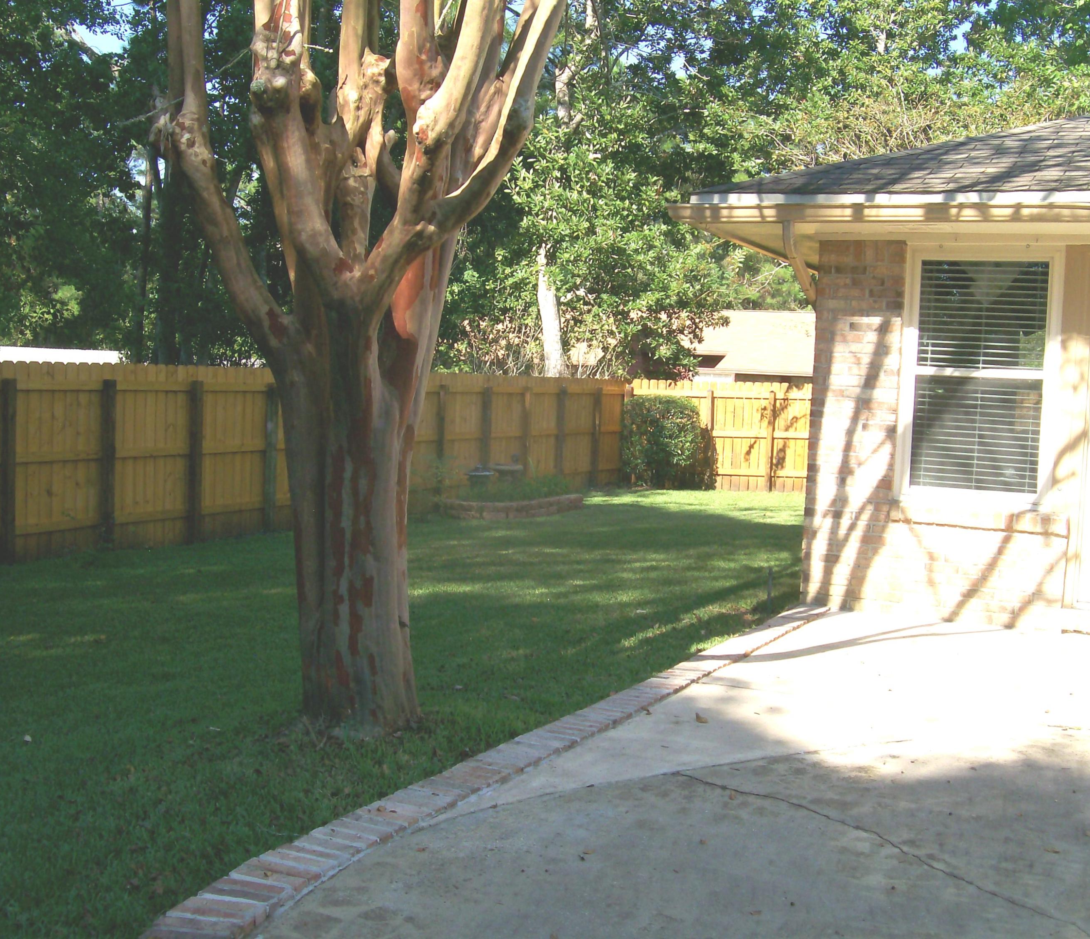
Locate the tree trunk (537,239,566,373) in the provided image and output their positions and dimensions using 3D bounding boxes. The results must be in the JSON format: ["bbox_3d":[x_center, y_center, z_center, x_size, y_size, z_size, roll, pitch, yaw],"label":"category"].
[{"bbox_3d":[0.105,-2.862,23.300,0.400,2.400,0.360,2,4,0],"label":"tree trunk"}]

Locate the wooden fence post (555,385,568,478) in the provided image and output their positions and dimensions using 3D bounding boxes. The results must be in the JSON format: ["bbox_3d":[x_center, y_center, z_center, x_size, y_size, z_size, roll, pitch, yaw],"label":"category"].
[{"bbox_3d":[0.284,-0.454,20.625,0.095,1.677,0.095,4,4,29],"label":"wooden fence post"}]

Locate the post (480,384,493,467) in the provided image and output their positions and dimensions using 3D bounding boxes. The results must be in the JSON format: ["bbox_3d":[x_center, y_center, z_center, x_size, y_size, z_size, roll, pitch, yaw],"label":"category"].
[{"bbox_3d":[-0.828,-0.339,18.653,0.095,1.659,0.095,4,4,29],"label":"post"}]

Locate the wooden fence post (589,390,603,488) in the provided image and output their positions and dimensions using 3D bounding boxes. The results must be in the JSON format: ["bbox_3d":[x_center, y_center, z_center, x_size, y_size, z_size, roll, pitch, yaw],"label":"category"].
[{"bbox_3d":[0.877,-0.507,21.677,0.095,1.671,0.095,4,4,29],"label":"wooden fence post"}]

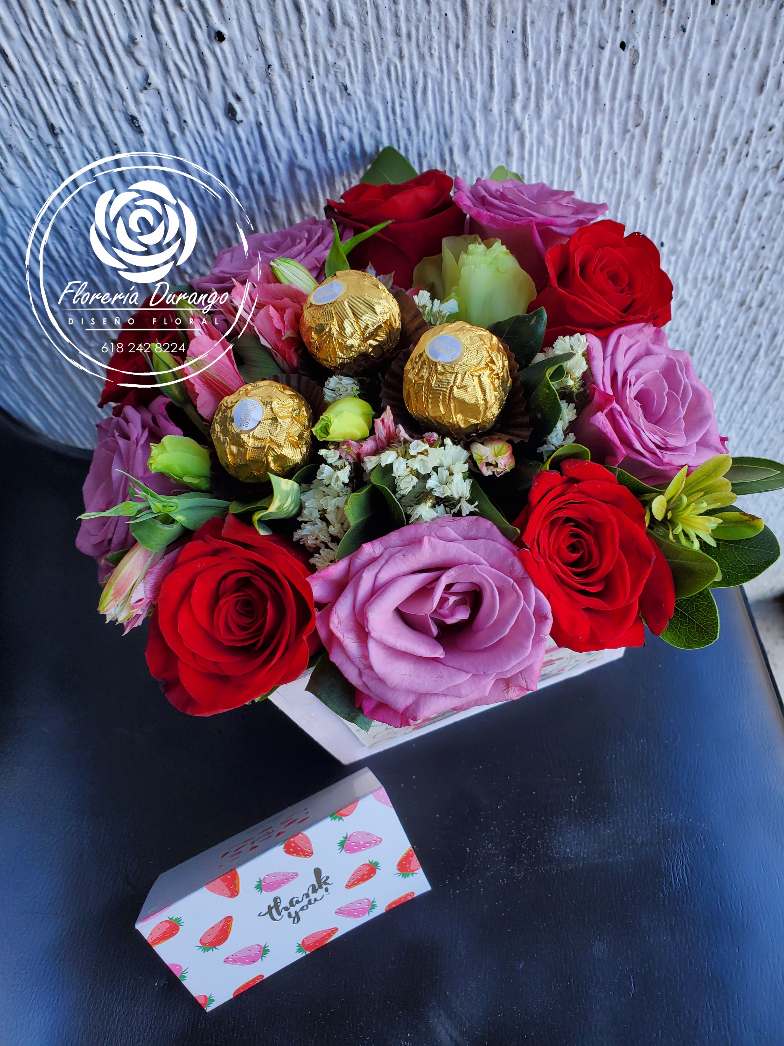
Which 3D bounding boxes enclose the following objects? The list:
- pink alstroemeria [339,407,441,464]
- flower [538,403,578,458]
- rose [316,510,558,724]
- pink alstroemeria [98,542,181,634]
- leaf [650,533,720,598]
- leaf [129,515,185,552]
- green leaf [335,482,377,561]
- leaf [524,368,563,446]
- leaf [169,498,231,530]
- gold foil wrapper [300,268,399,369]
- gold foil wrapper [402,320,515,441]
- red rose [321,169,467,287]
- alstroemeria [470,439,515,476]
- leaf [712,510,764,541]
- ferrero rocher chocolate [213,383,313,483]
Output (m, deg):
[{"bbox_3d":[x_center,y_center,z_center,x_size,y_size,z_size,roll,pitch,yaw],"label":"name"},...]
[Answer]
[{"bbox_3d":[-0.001,-0.026,0.242,0.031,0.018,0.017,-4,61,8],"label":"pink alstroemeria"},{"bbox_3d":[0.053,-0.029,0.252,0.013,0.013,0.014,-9,59,4],"label":"flower"},{"bbox_3d":[0.012,0.032,0.251,0.075,0.052,0.070,0,76,-2],"label":"rose"},{"bbox_3d":[-0.082,0.021,0.256,0.021,0.019,0.030,27,68,23],"label":"pink alstroemeria"},{"bbox_3d":[0.092,0.013,0.250,0.028,0.009,0.018,19,77,17],"label":"leaf"},{"bbox_3d":[-0.077,0.003,0.256,0.018,0.010,0.010,-3,59,5],"label":"leaf"},{"bbox_3d":[-0.011,0.000,0.241,0.012,0.014,0.018,-3,59,5],"label":"green leaf"},{"bbox_3d":[0.048,-0.037,0.250,0.013,0.023,0.010,-18,42,-26],"label":"leaf"},{"bbox_3d":[-0.059,-0.003,0.239,0.019,0.006,0.009,-4,61,8],"label":"leaf"},{"bbox_3d":[-0.013,-0.064,0.246,0.031,0.030,0.031,-8,68,19],"label":"gold foil wrapper"},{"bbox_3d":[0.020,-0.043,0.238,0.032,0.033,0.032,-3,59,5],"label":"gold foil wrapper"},{"bbox_3d":[0.001,-0.105,0.288,0.051,0.043,0.051,-6,43,10],"label":"red rose"},{"bbox_3d":[0.031,-0.021,0.246,0.014,0.017,0.013,0,102,0],"label":"alstroemeria"},{"bbox_3d":[0.115,0.001,0.270,0.024,0.008,0.012,0,60,10],"label":"leaf"},{"bbox_3d":[-0.041,-0.029,0.249,0.032,0.032,0.032,-3,59,5],"label":"ferrero rocher chocolate"}]

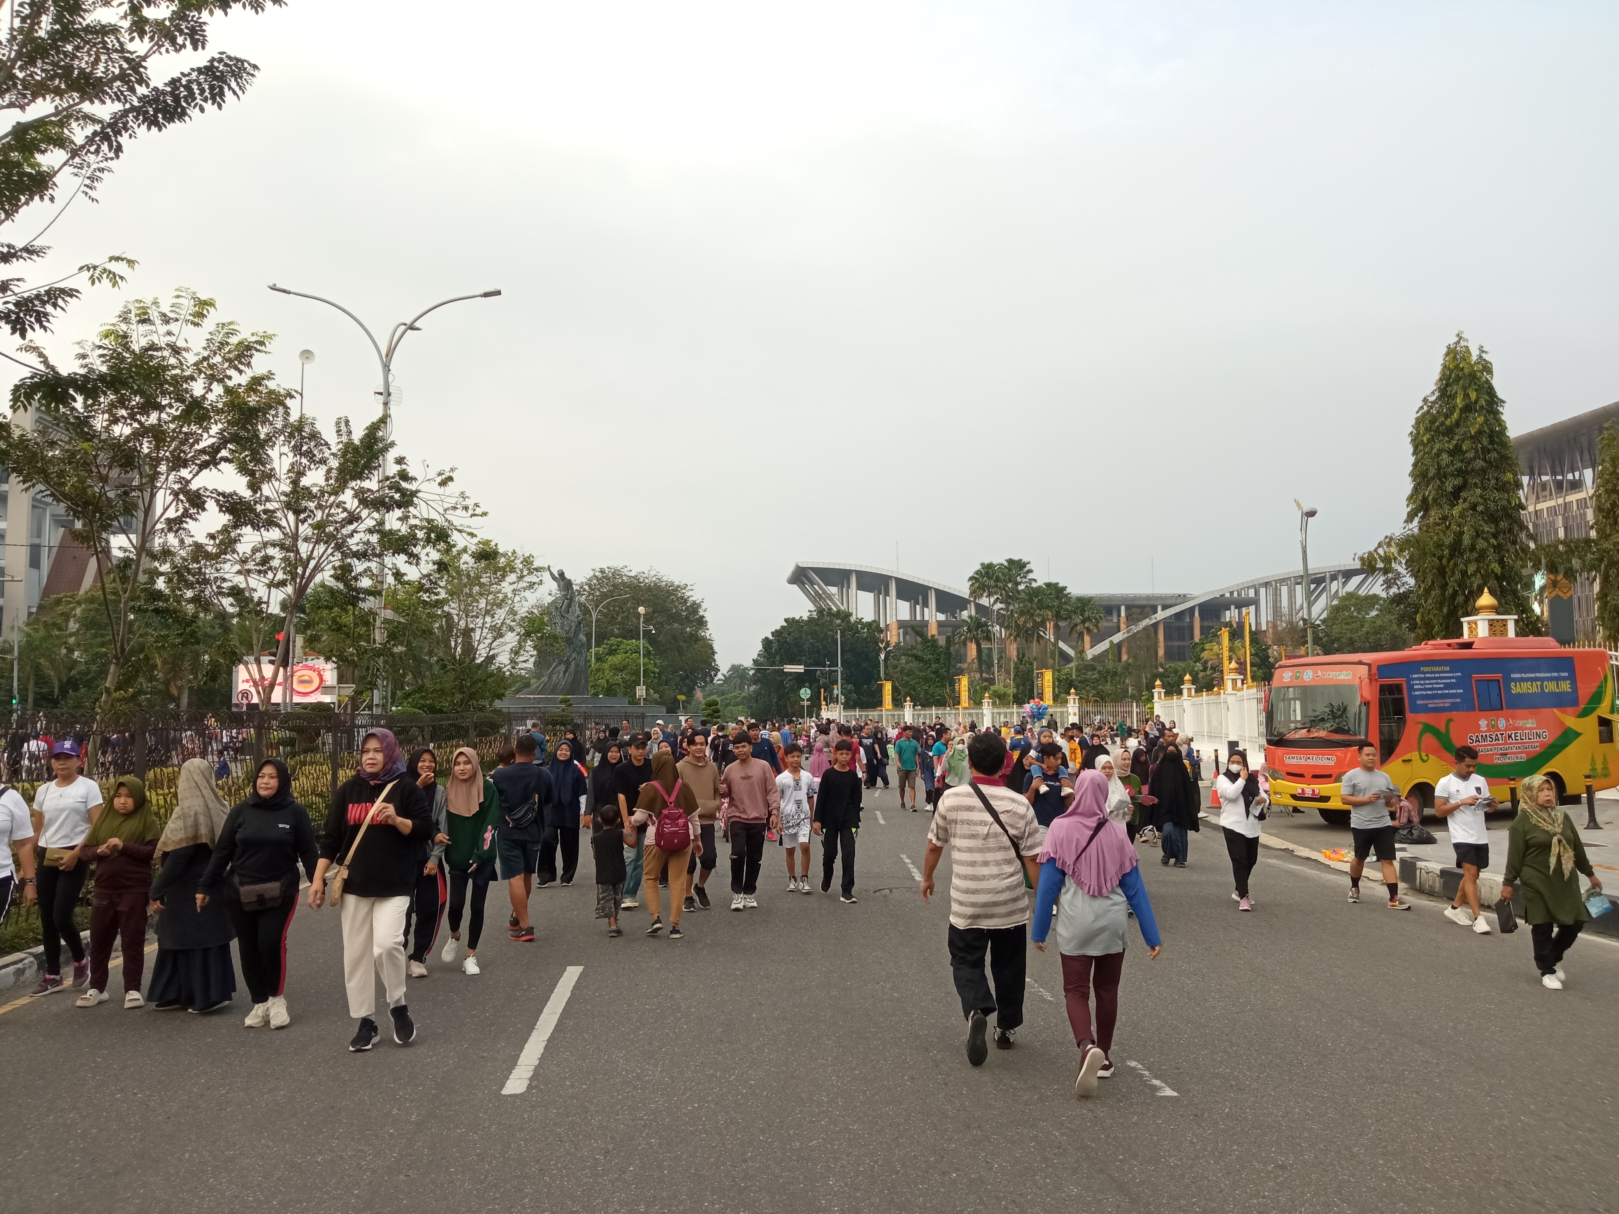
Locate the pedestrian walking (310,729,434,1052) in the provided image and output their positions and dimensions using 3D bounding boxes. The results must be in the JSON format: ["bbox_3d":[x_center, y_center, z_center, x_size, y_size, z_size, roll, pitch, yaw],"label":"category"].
[{"bbox_3d":[-2.290,1.459,6.598,0.620,1.643,0.450,0,-5,-2],"label":"pedestrian walking"}]

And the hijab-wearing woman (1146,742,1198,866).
[{"bbox_3d":[4.605,2.499,15.992,0.580,1.546,0.420,-1,-5,8],"label":"hijab-wearing woman"}]

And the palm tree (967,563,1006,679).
[{"bbox_3d":[16.694,4.024,118.118,3.900,16.808,3.900,0,-5,0],"label":"palm tree"}]

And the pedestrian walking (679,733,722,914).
[{"bbox_3d":[-1.042,2.008,12.002,0.480,1.665,0.500,0,-5,-7],"label":"pedestrian walking"}]

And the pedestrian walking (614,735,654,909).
[{"bbox_3d":[-1.664,2.041,12.142,0.470,1.629,0.420,1,-5,-8],"label":"pedestrian walking"}]

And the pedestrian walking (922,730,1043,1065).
[{"bbox_3d":[0.912,1.501,6.668,0.620,1.672,0.520,-1,-5,3],"label":"pedestrian walking"}]

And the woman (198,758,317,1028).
[{"bbox_3d":[-3.236,1.667,7.470,0.620,1.536,0.420,0,-5,0],"label":"woman"}]

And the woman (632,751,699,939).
[{"bbox_3d":[-1.183,1.937,10.409,0.530,1.497,0.420,-1,-5,3],"label":"woman"}]

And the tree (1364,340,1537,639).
[{"bbox_3d":[18.295,-1.473,35.776,4.500,12.800,4.400,0,-5,0],"label":"tree"}]

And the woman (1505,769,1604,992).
[{"bbox_3d":[5.160,1.878,8.769,0.660,1.470,0.460,-1,-5,3],"label":"woman"}]

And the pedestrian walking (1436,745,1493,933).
[{"bbox_3d":[5.922,2.092,11.426,0.520,1.656,0.520,1,-5,-9],"label":"pedestrian walking"}]

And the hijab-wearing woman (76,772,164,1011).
[{"bbox_3d":[-4.281,1.748,7.835,0.520,1.390,0.380,0,-5,-5],"label":"hijab-wearing woman"}]

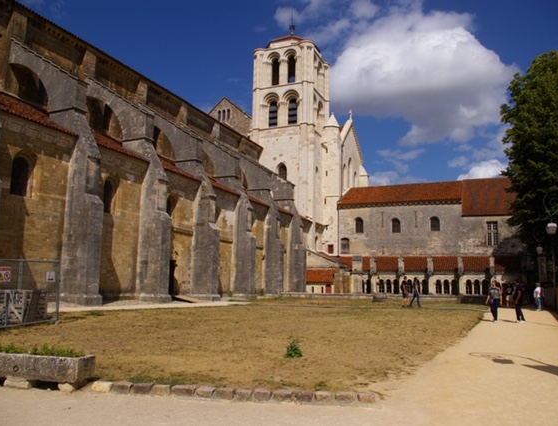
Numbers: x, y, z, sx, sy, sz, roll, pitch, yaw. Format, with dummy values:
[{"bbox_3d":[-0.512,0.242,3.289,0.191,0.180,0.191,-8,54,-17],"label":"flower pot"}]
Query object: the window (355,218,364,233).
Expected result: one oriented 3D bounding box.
[{"bbox_3d":[10.680,1.642,63.415,1.150,2.000,0.350,-2,-9,24],"label":"window"}]

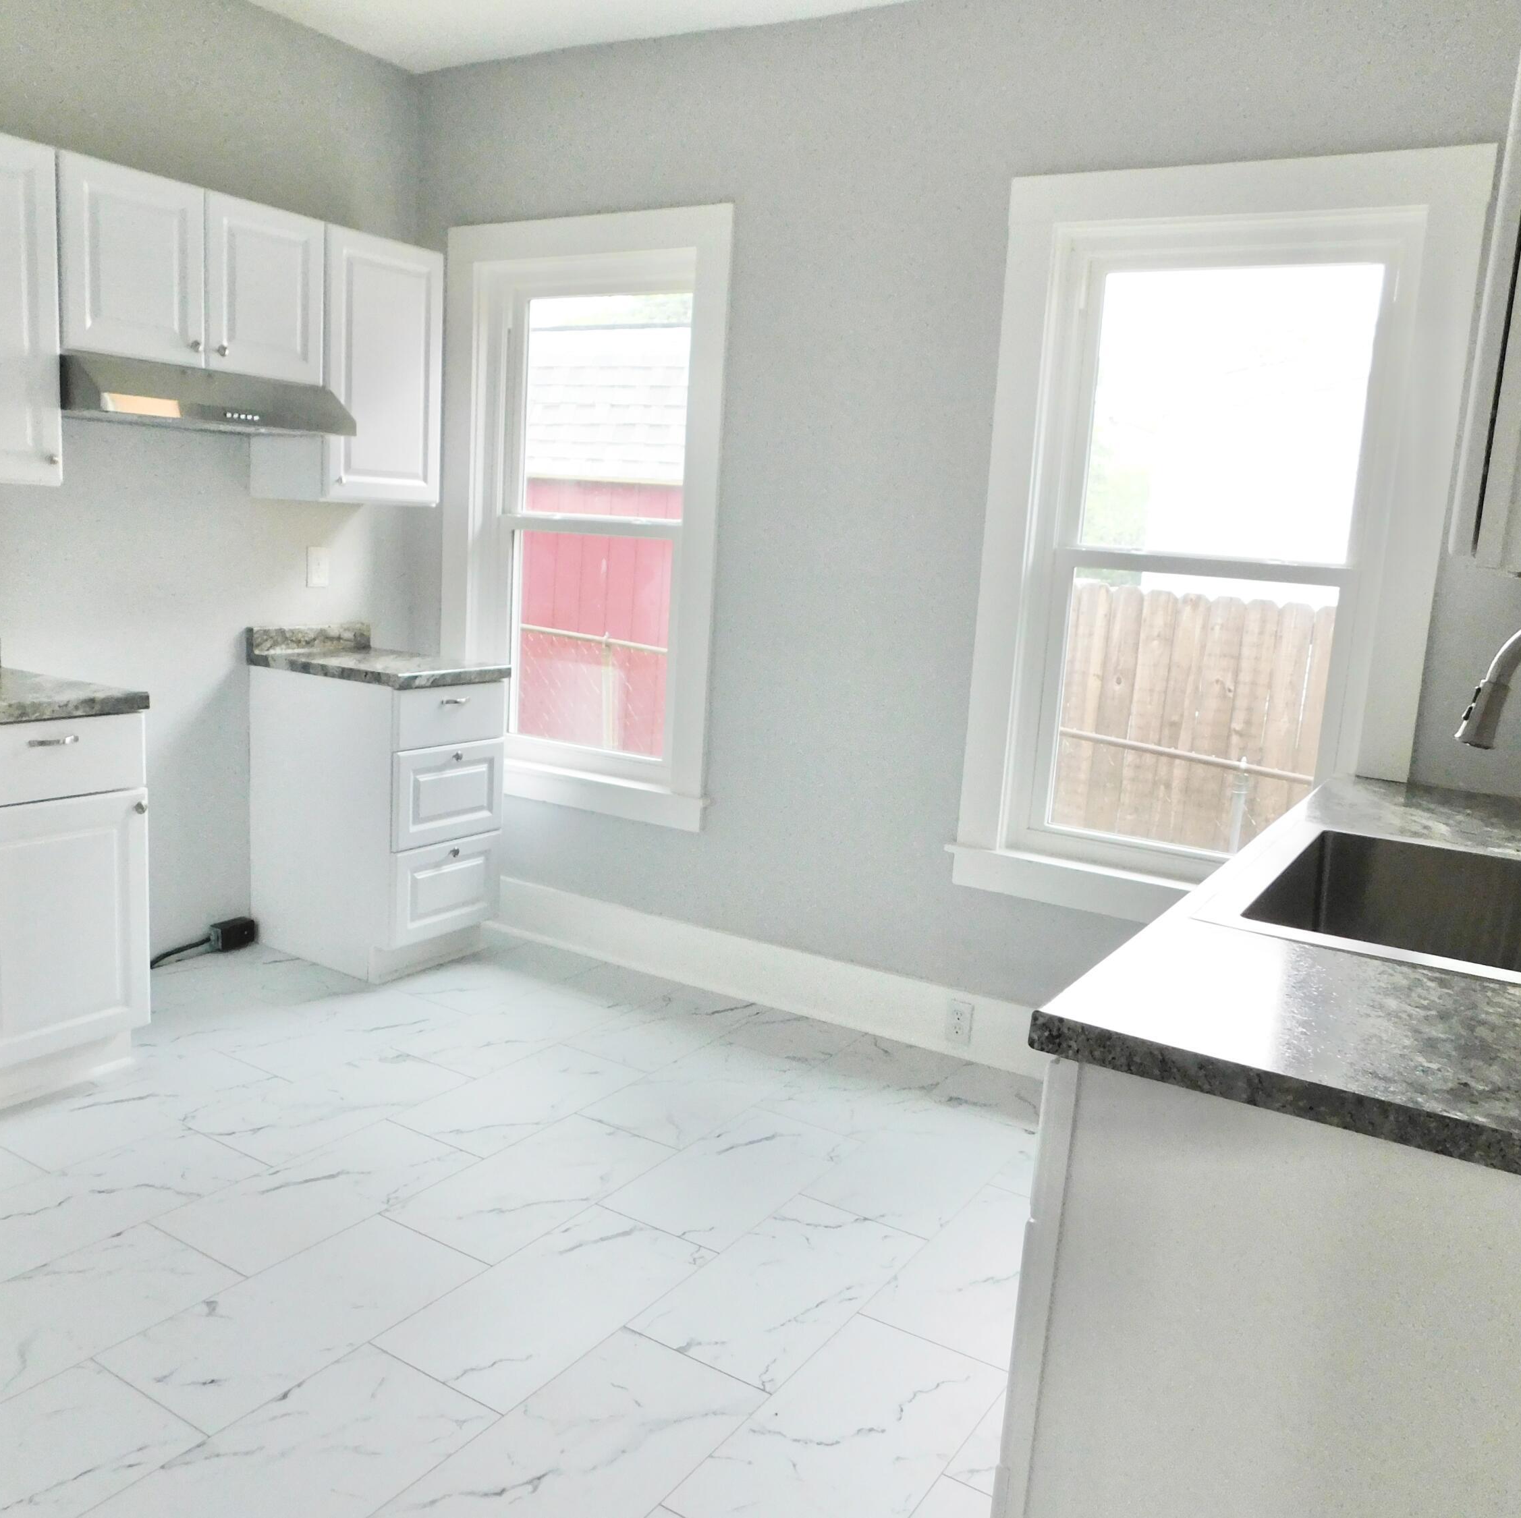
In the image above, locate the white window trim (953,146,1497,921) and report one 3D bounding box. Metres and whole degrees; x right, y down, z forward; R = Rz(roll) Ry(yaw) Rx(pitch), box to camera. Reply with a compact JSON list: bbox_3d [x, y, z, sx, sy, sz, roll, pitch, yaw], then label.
[{"bbox_3d":[1.035,-0.472,3.230,1.081,1.798,0.080,10,11,31],"label":"white window trim"}]

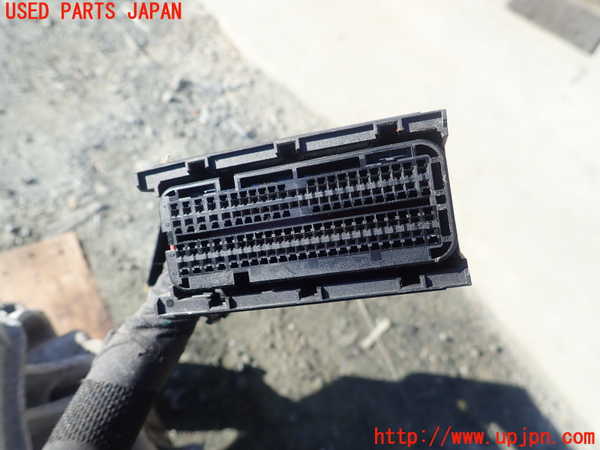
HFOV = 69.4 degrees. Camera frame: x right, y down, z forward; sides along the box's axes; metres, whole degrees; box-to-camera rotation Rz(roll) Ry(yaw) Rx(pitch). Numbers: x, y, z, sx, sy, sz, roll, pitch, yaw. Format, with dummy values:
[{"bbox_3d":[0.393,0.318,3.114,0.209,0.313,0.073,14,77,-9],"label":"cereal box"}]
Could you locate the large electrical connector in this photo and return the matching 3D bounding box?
[{"bbox_3d":[0.001,-0.001,0.123,0.081,0.041,0.039,-8,91,16],"label":"large electrical connector"}]

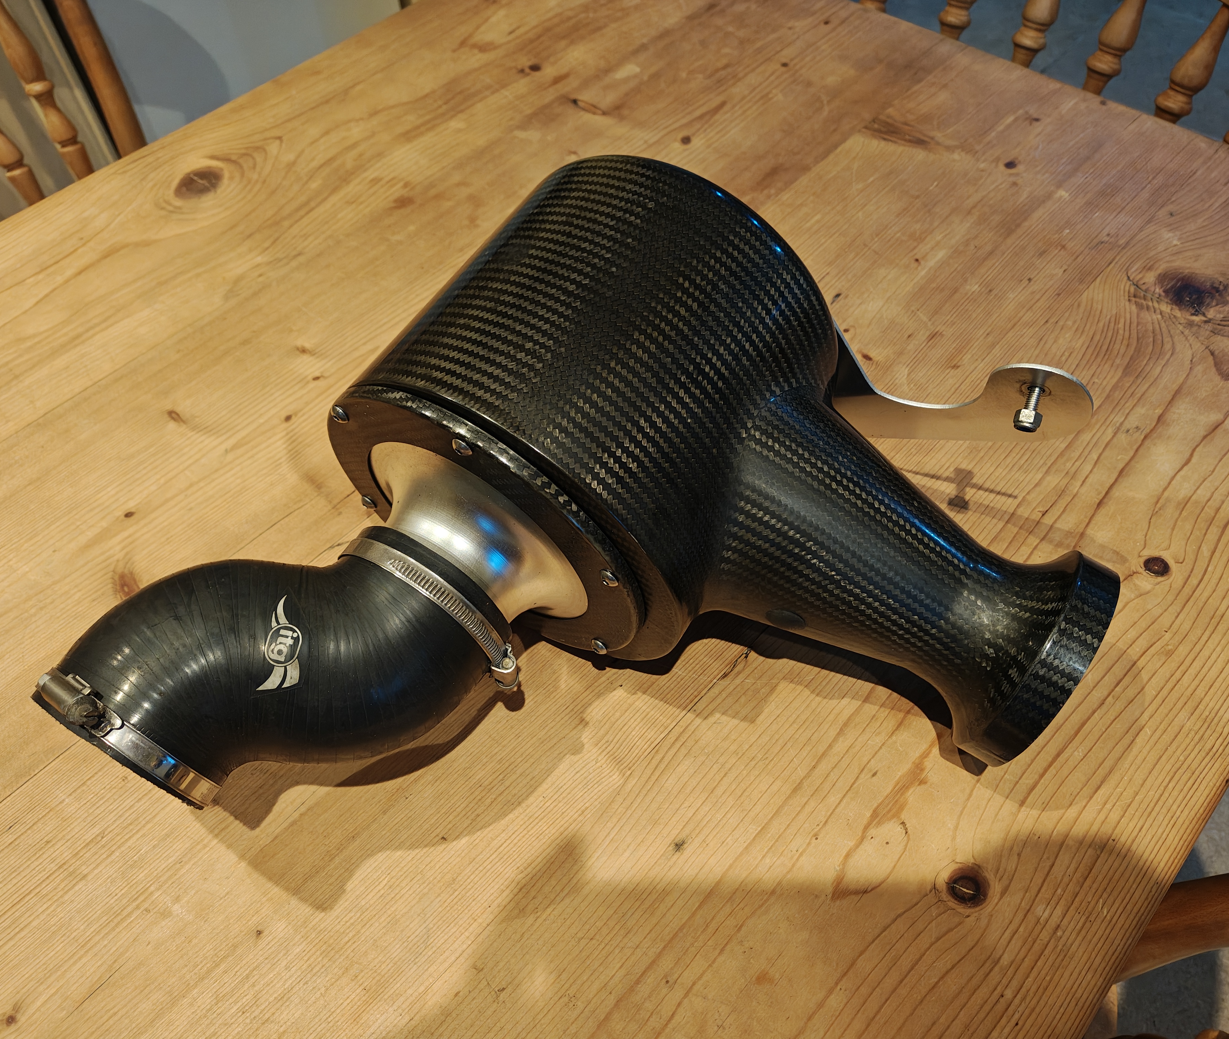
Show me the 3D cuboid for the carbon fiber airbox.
[{"bbox_3d":[0.052,-0.016,0.454,0.332,0.194,0.164,26,59,20],"label":"carbon fiber airbox"}]

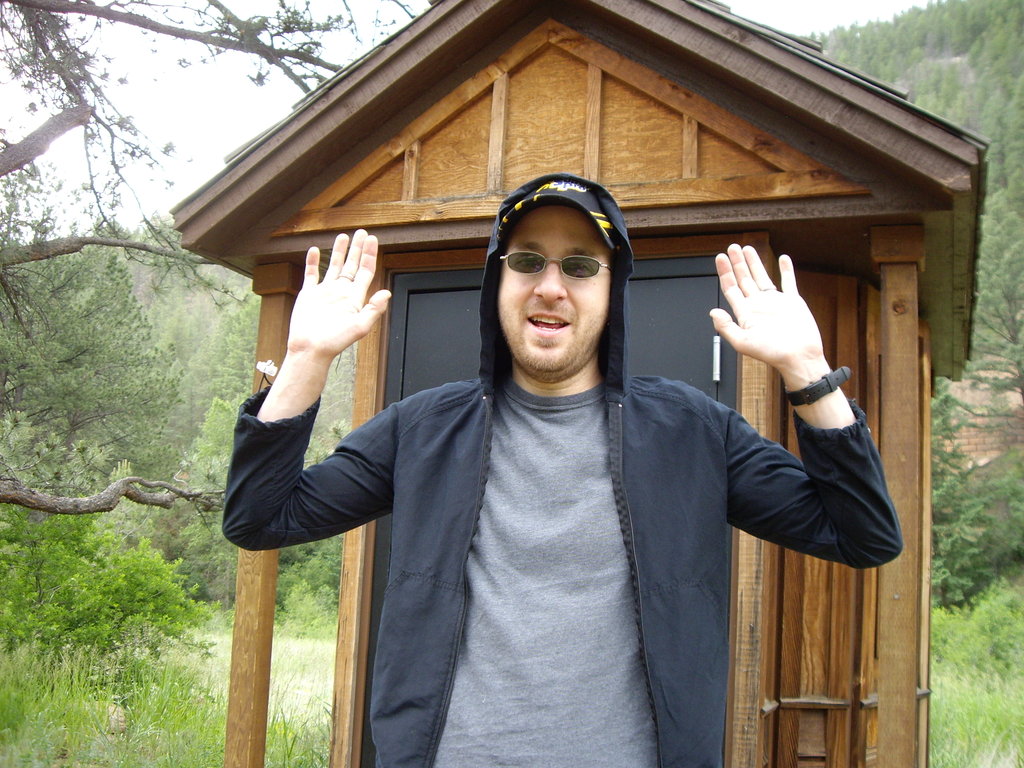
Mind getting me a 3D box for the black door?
[{"bbox_3d":[0.081,0.708,2.990,1.020,2.100,0.070,-1,-9,22],"label":"black door"}]

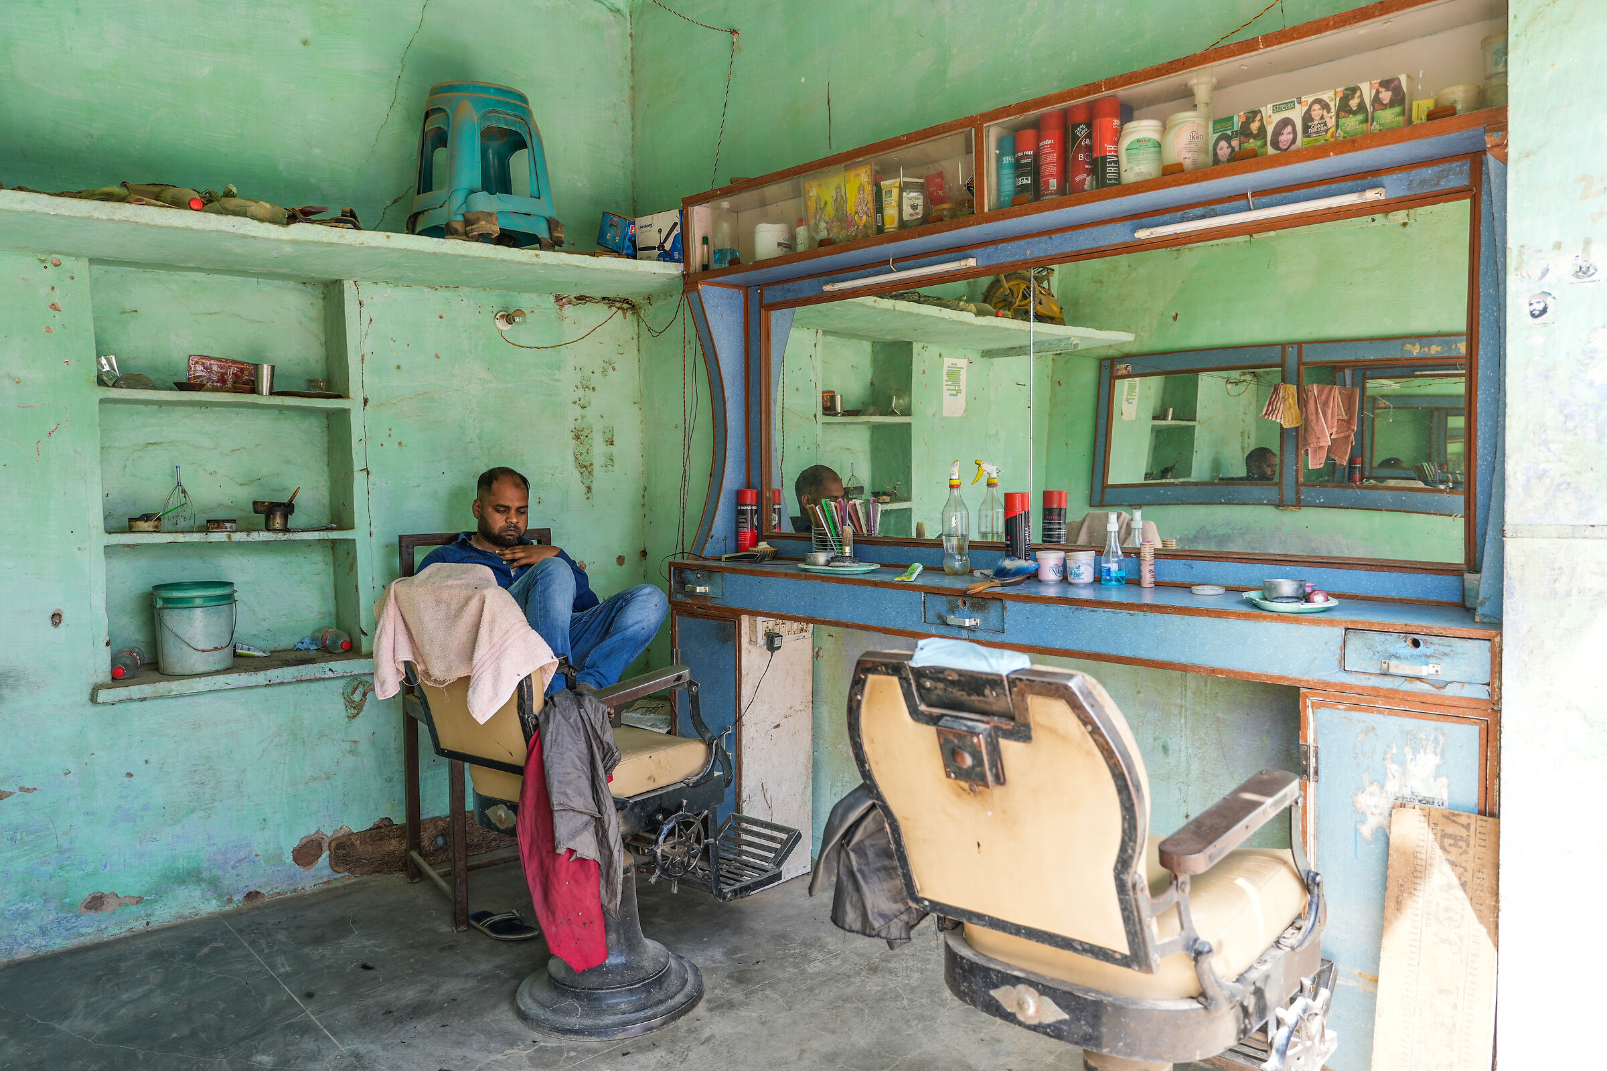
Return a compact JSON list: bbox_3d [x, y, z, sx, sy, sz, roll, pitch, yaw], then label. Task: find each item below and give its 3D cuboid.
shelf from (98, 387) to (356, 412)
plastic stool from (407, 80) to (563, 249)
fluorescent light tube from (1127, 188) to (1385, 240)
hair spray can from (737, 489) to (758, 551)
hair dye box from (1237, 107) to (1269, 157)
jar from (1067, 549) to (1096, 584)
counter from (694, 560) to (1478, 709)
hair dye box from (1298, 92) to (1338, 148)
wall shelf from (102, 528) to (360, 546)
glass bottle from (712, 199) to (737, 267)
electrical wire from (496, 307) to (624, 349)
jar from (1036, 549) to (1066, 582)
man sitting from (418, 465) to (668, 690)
[{"bbox_3d":[-1.726,-0.403,3.592,0.679,0.029,0.231,-4,4,-38],"label":"shelf"},{"bbox_3d":[-1.012,-1.116,3.817,0.355,0.515,0.355,-3,4,-43],"label":"plastic stool"},{"bbox_3d":[0.965,-0.691,2.603,0.029,0.024,0.568,-4,5,-43],"label":"fluorescent light tube"},{"bbox_3d":[-0.185,-0.035,4.046,0.066,0.231,0.066,0,3,0],"label":"hair spray can"},{"bbox_3d":[1.004,-0.874,2.666,0.040,0.126,0.066,-3,4,-43],"label":"hair dye box"},{"bbox_3d":[0.664,0.078,2.883,0.069,0.072,0.069,-1,4,0],"label":"jar"},{"bbox_3d":[0.505,0.177,2.967,0.345,0.131,2.306,-4,5,-43],"label":"counter"},{"bbox_3d":[1.103,-0.871,2.562,0.042,0.129,0.071,-3,4,-43],"label":"hair dye box"},{"bbox_3d":[-1.763,0.005,3.702,0.730,0.036,0.190,-3,4,-43],"label":"wall shelf"},{"bbox_3d":[-0.240,-0.921,3.754,0.081,0.223,0.081,-1,4,0],"label":"glass bottle"},{"bbox_3d":[-0.858,-0.770,4.374,0.530,0.190,0.030,-3,4,-43],"label":"electrical wire"},{"bbox_3d":[0.600,0.077,2.924,0.069,0.072,0.069,-1,4,0],"label":"jar"},{"bbox_3d":[-0.795,0.163,3.654,0.660,0.750,0.570,-4,4,-38],"label":"man sitting"}]

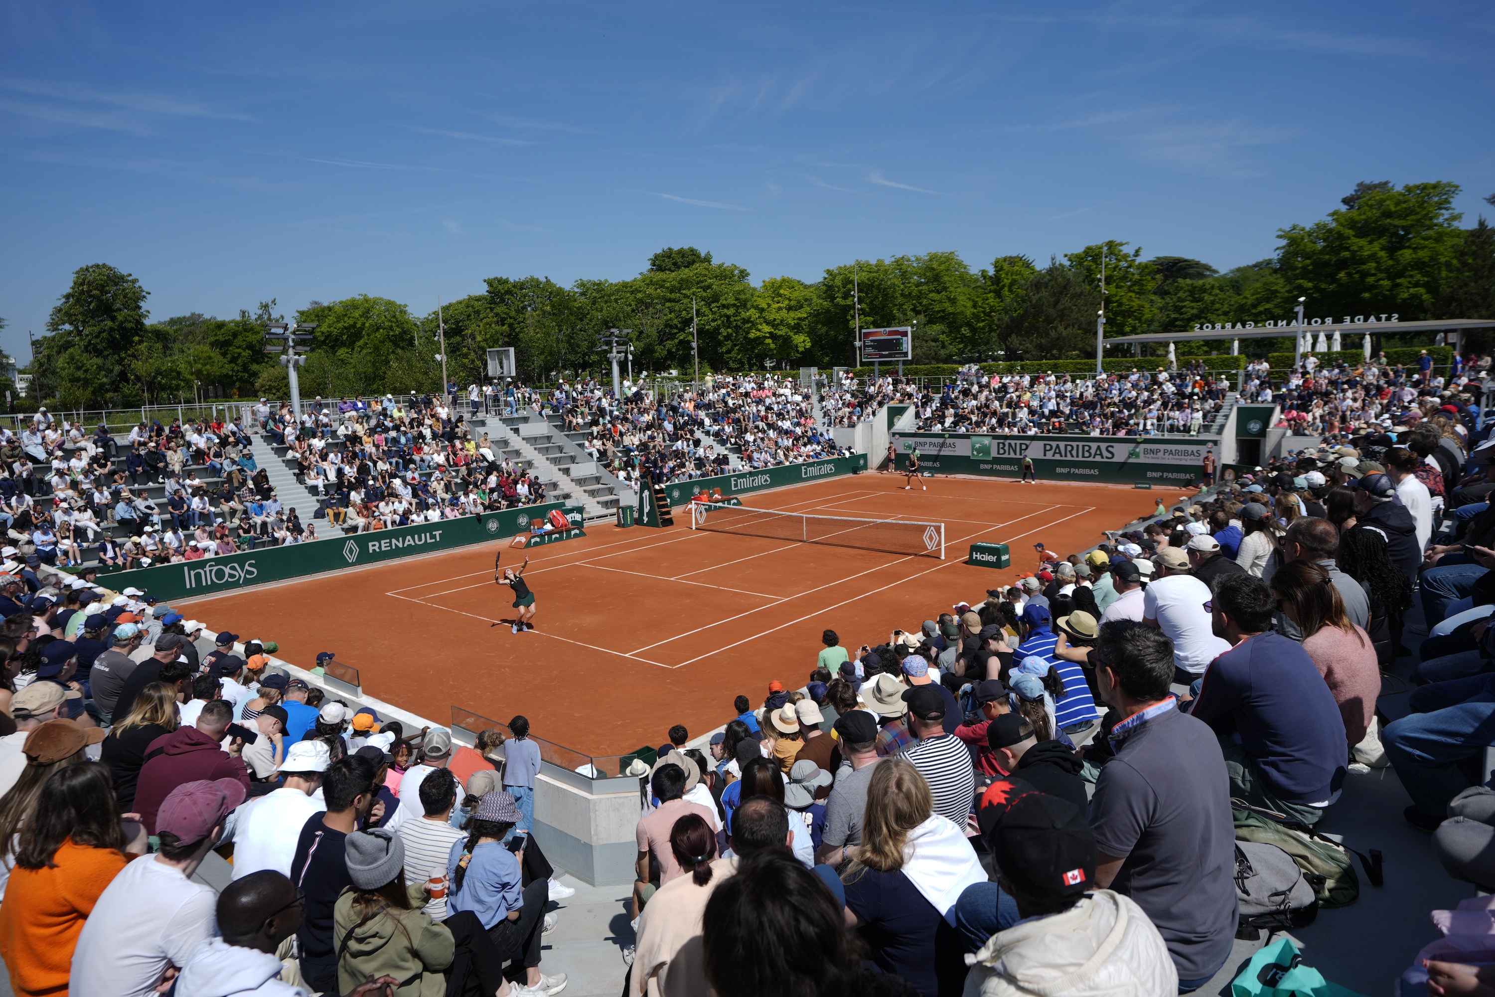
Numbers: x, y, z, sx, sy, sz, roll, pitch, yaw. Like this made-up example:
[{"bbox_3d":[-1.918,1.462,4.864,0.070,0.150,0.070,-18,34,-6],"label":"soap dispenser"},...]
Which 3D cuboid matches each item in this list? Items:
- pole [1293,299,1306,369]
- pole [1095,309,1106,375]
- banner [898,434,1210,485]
[{"bbox_3d":[25.161,-6.960,39.860,0.500,4.310,0.450,5,10,40],"label":"pole"},{"bbox_3d":[18.351,-7.573,45.529,0.450,4.410,0.450,5,10,40],"label":"pole"},{"bbox_3d":[14.605,-2.045,44.351,16.750,2.200,0.120,5,10,40],"label":"banner"}]

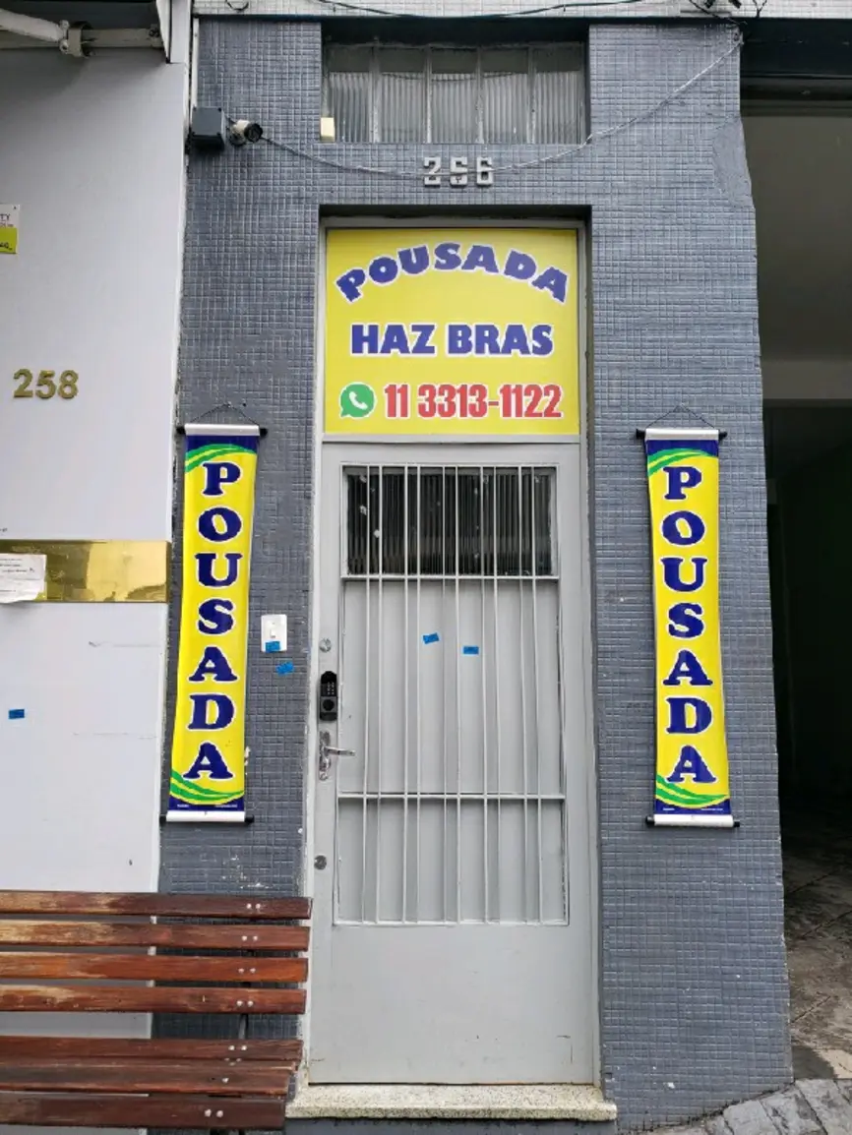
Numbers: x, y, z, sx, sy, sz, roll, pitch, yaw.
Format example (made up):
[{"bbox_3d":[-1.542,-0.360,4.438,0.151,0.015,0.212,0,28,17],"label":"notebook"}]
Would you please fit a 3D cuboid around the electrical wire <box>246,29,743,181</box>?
[{"bbox_3d":[0.261,-1.633,3.001,1.724,0.589,0.040,0,-7,0],"label":"electrical wire"}]

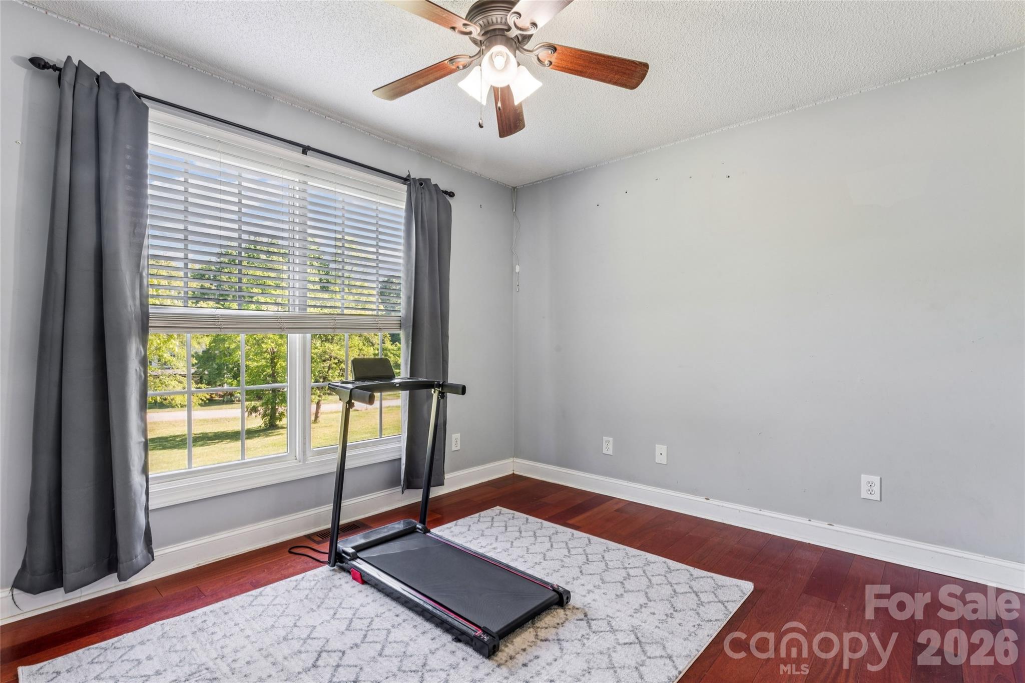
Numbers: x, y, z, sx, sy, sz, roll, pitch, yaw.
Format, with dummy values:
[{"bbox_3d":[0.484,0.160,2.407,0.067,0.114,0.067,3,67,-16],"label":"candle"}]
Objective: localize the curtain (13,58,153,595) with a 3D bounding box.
[{"bbox_3d":[-1.750,-0.070,1.880,0.130,2.110,0.420,0,0,43],"label":"curtain"}]

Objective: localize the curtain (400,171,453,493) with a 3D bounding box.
[{"bbox_3d":[-0.580,-0.055,3.125,0.130,2.140,0.370,0,0,43],"label":"curtain"}]

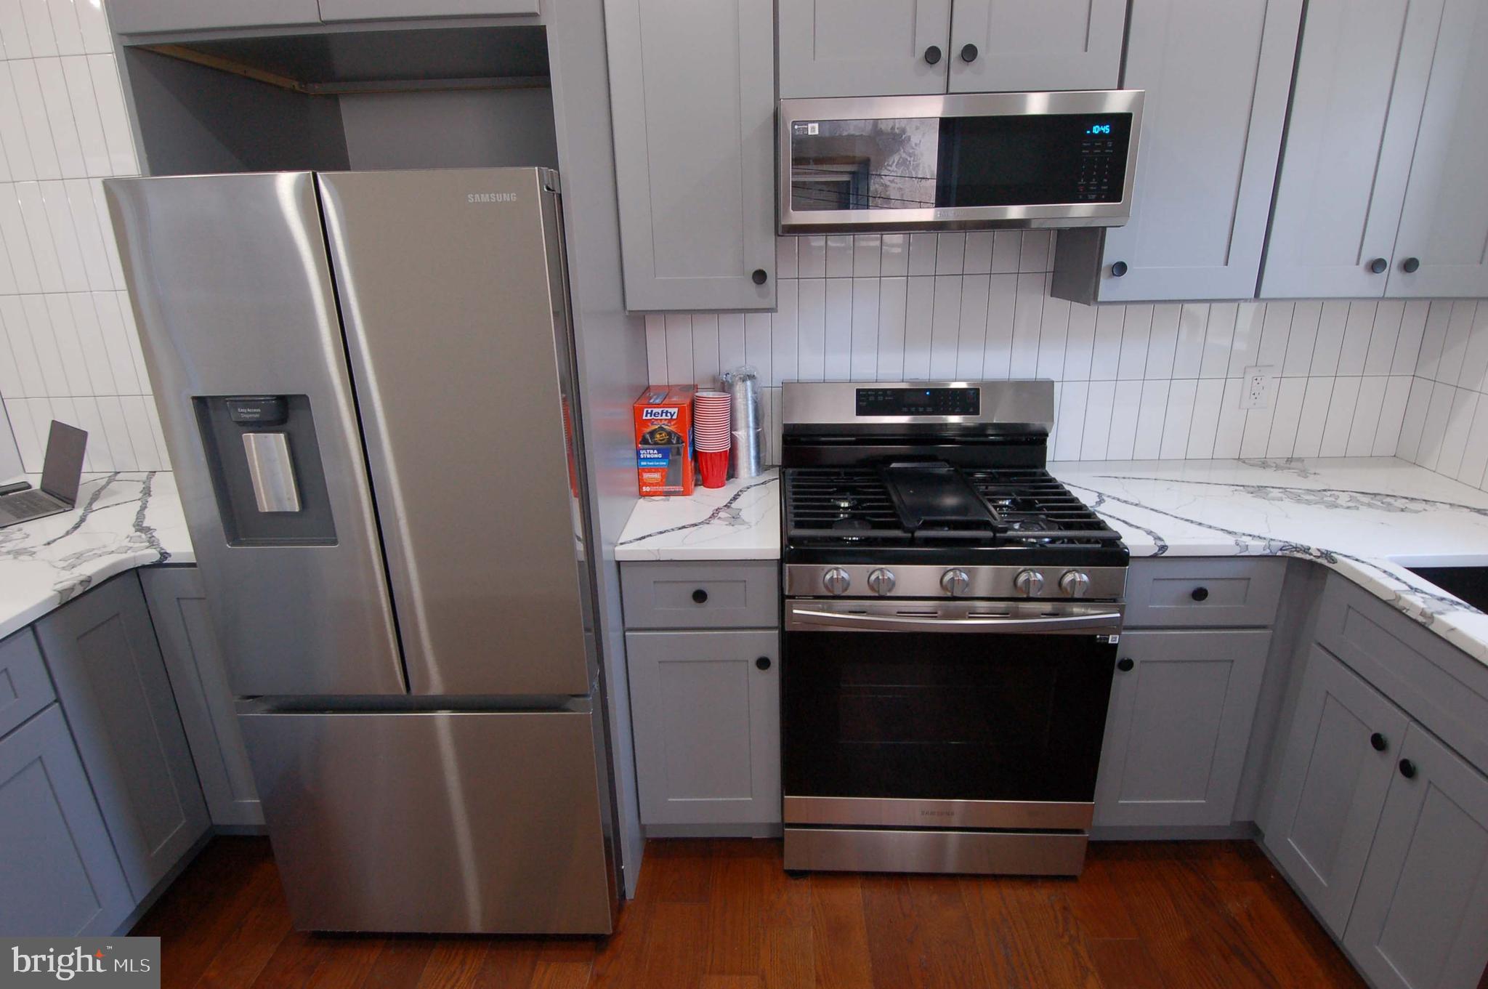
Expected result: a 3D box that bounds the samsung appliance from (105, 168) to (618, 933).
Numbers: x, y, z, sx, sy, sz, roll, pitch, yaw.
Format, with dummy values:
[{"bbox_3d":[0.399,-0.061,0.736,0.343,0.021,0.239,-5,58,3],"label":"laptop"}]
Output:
[{"bbox_3d":[-0.687,0.130,1.906,0.749,1.690,0.847,0,18,2],"label":"samsung appliance"}]

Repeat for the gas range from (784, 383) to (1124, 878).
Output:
[{"bbox_3d":[0.484,0.335,2.019,0.754,1.188,0.715,0,18,2],"label":"gas range"}]

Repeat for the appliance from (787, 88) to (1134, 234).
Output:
[{"bbox_3d":[0.468,-0.785,1.829,0.757,0.263,0.478,0,18,2],"label":"appliance"}]

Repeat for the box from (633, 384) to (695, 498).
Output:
[{"bbox_3d":[-0.210,-0.157,2.109,0.142,0.251,0.275,0,18,2],"label":"box"}]

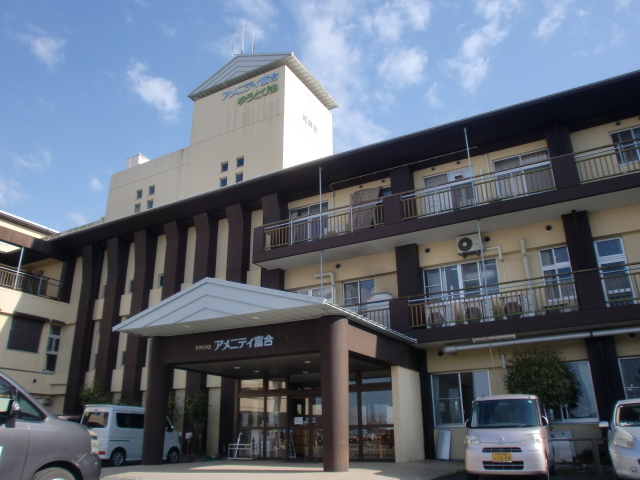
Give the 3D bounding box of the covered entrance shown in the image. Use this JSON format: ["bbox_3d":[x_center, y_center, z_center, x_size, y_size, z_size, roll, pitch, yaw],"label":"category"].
[{"bbox_3d":[-1.144,3.889,14.378,6.300,4.350,6.300,-11,-23,26],"label":"covered entrance"}]

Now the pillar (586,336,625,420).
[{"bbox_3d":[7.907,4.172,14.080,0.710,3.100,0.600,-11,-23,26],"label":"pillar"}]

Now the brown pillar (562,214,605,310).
[{"bbox_3d":[7.236,0.694,14.143,0.625,2.954,0.568,-12,-23,26],"label":"brown pillar"}]

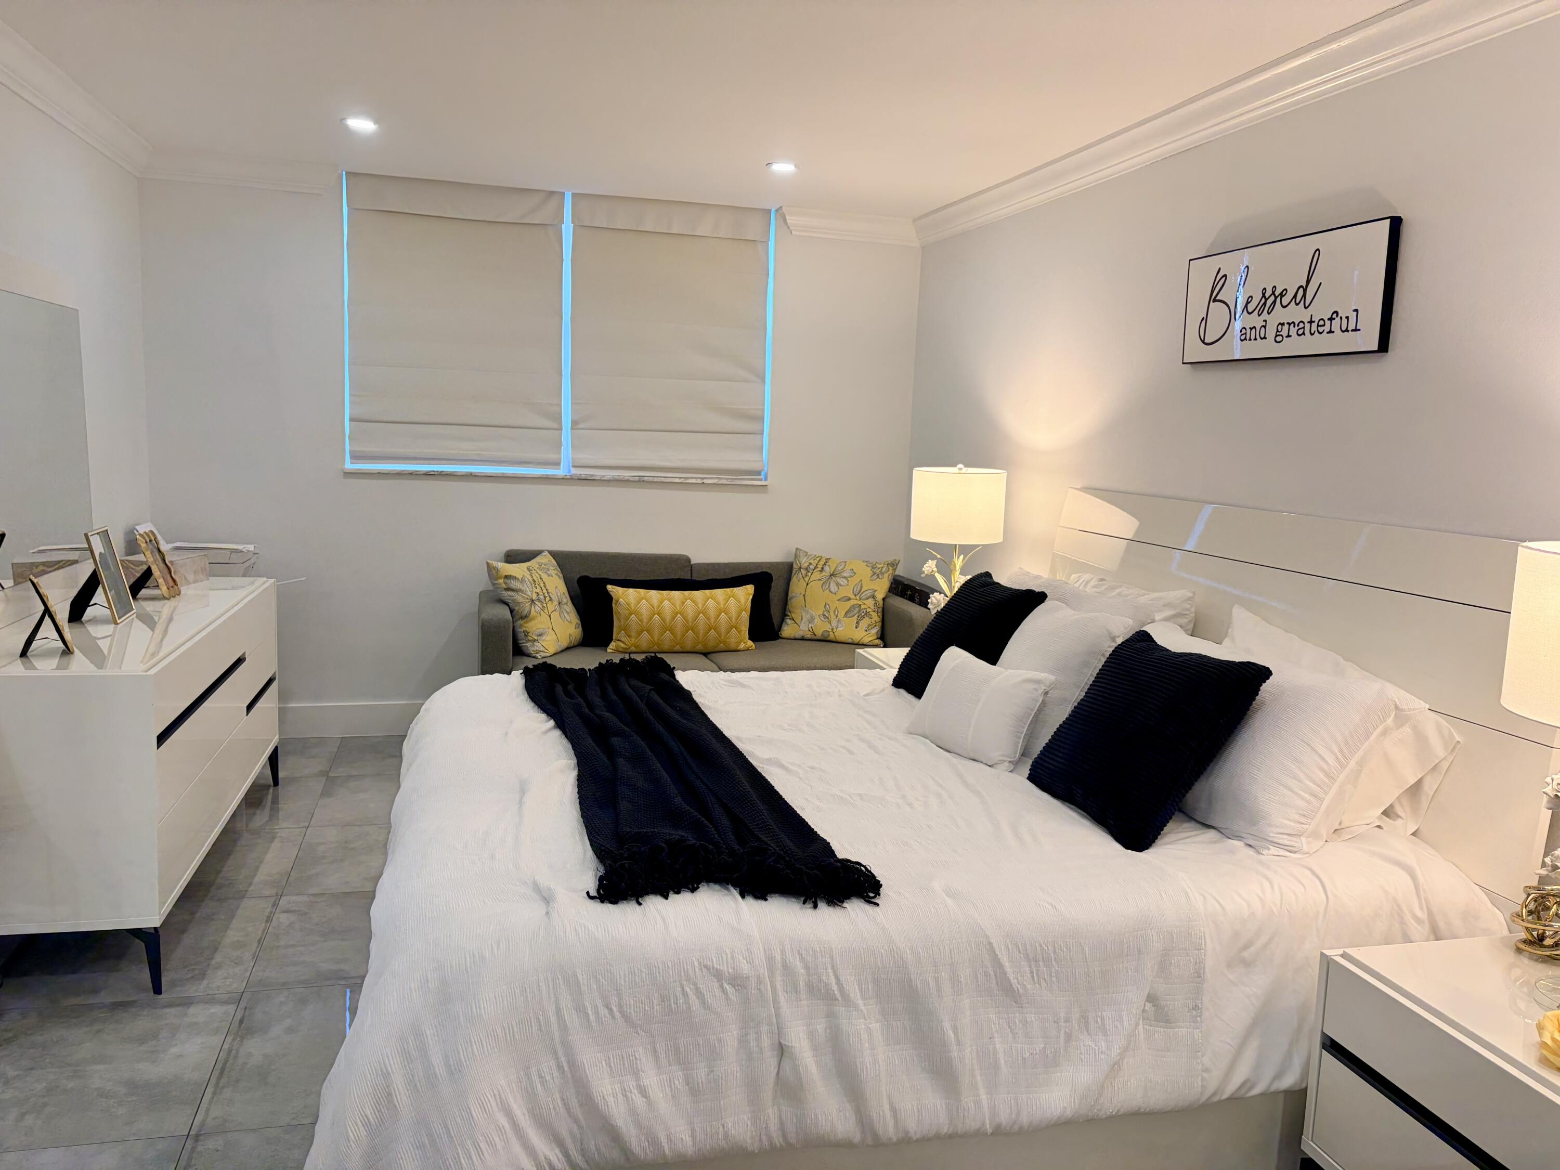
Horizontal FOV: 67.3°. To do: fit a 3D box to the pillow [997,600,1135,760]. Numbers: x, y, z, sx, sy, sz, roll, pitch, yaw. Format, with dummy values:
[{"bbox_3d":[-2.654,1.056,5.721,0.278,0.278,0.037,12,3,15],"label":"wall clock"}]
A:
[{"bbox_3d":[0.704,0.240,3.161,0.170,0.450,0.470,36,-1,-16],"label":"pillow"}]

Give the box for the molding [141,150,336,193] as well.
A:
[{"bbox_3d":[-2.205,-1.680,4.781,0.769,0.107,0.098,0,8,-15],"label":"molding"}]

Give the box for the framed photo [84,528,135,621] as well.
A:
[{"bbox_3d":[-2.051,-0.032,3.543,0.135,0.268,0.215,0,8,-15],"label":"framed photo"}]

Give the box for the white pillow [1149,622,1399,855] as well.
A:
[{"bbox_3d":[1.035,0.343,2.731,0.200,0.460,0.660,49,-18,-28],"label":"white pillow"}]

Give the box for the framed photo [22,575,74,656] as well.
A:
[{"bbox_3d":[-1.916,0.072,3.067,0.118,0.205,0.165,-2,9,-31],"label":"framed photo"}]

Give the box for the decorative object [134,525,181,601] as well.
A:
[{"bbox_3d":[-2.113,-0.069,3.961,0.125,0.220,0.165,1,8,-12],"label":"decorative object"}]

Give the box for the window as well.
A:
[{"bbox_3d":[-0.952,-1.107,5.253,1.885,1.268,0.100,0,8,-15],"label":"window"}]

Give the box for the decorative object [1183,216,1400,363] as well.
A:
[{"bbox_3d":[1.317,-0.752,3.100,0.038,0.303,0.780,0,8,-15],"label":"decorative object"}]

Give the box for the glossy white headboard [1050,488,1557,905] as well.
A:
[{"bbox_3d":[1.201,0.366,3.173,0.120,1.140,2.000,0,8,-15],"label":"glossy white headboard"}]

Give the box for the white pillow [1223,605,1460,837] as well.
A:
[{"bbox_3d":[1.169,0.305,2.644,0.180,0.420,0.740,21,2,-16],"label":"white pillow"}]

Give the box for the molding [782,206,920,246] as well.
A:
[{"bbox_3d":[0.344,-1.667,5.466,0.720,0.105,0.085,0,8,-15],"label":"molding"}]

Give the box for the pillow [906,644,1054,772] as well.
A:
[{"bbox_3d":[0.517,0.312,3.045,0.130,0.270,0.400,34,-11,-32],"label":"pillow"}]

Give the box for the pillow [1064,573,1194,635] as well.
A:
[{"bbox_3d":[0.947,0.167,3.558,0.180,0.430,0.770,19,3,-16],"label":"pillow"}]

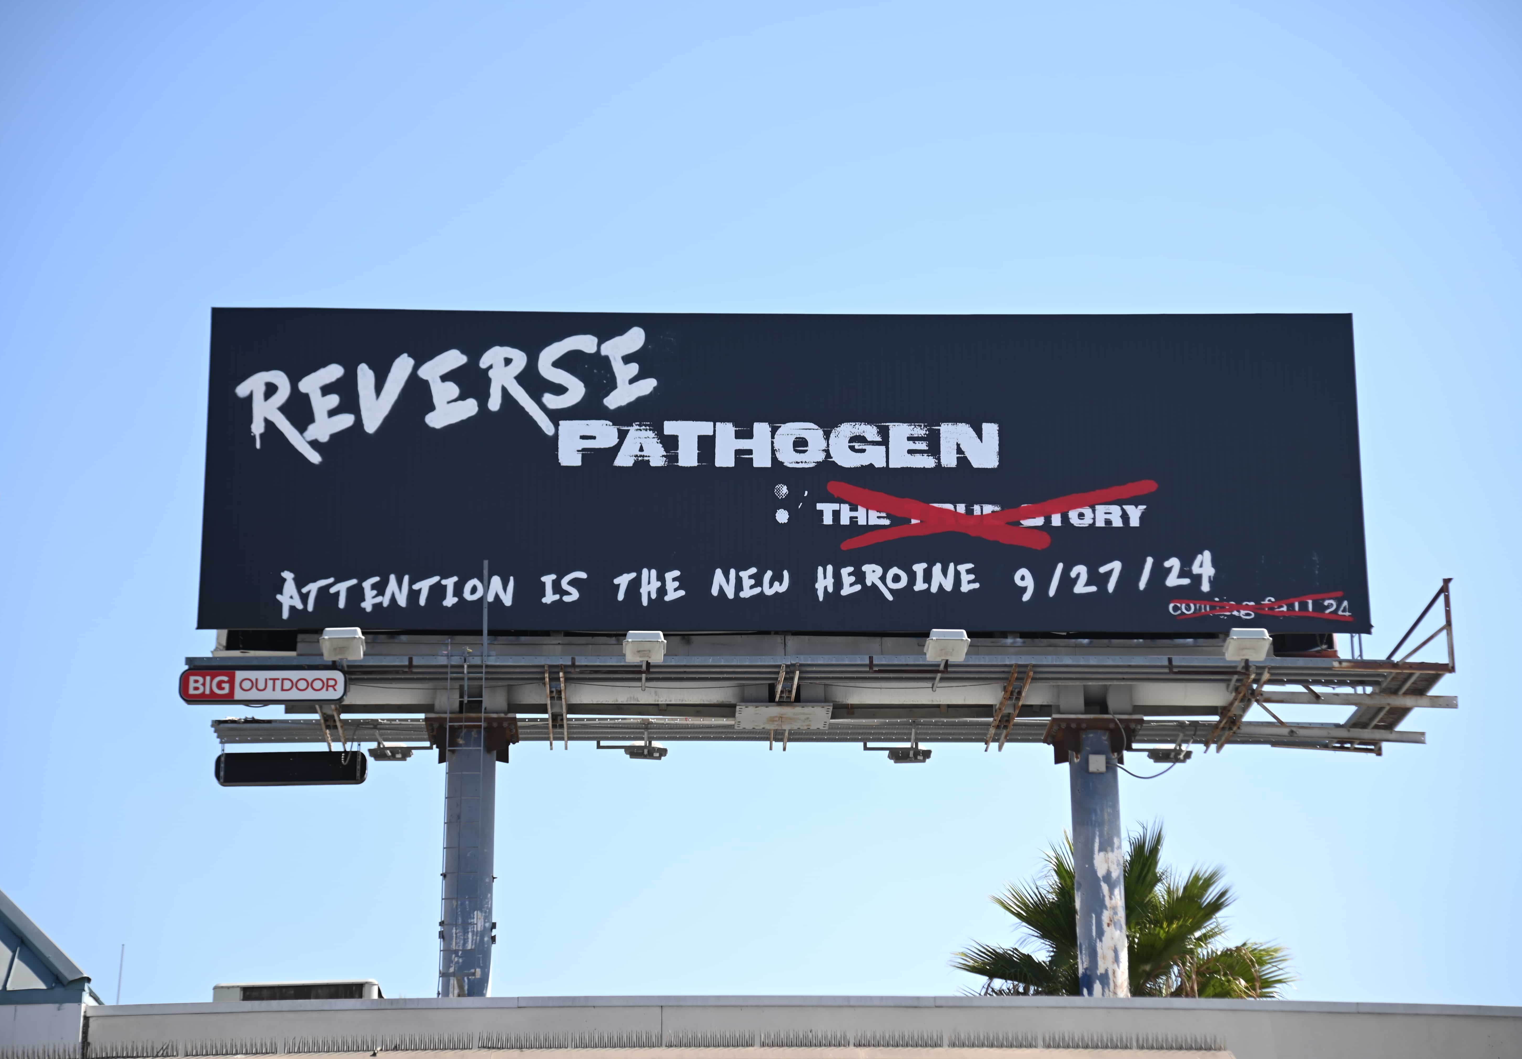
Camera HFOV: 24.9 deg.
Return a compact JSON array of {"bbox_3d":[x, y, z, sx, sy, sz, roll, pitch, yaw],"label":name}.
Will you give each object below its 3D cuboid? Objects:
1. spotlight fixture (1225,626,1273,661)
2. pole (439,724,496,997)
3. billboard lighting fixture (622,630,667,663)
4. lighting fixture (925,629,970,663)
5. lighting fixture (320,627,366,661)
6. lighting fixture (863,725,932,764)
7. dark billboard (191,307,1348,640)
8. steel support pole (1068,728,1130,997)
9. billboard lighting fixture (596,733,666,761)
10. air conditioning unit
[{"bbox_3d":[5.904,1.393,41.745,0.530,0.340,0.400,0,-17,-2],"label":"spotlight fixture"},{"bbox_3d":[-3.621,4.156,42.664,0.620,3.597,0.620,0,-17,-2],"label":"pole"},{"bbox_3d":[-1.401,1.408,41.538,0.530,0.340,0.400,0,-17,-2],"label":"billboard lighting fixture"},{"bbox_3d":[2.254,1.404,41.640,0.530,0.340,0.400,0,-17,-2],"label":"lighting fixture"},{"bbox_3d":[-5.032,1.375,41.448,0.530,0.340,0.400,0,-17,-2],"label":"lighting fixture"},{"bbox_3d":[1.787,2.822,45.220,0.880,0.380,0.450,0,-17,-2],"label":"lighting fixture"},{"bbox_3d":[0.318,-0.725,43.642,14.650,4.280,0.300,0,-17,-2],"label":"dark billboard"},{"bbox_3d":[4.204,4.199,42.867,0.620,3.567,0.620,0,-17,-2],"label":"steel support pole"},{"bbox_3d":[-1.693,2.840,45.118,0.930,0.280,0.420,0,-17,-2],"label":"billboard lighting fixture"},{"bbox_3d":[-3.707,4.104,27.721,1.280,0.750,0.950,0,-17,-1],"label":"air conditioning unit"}]

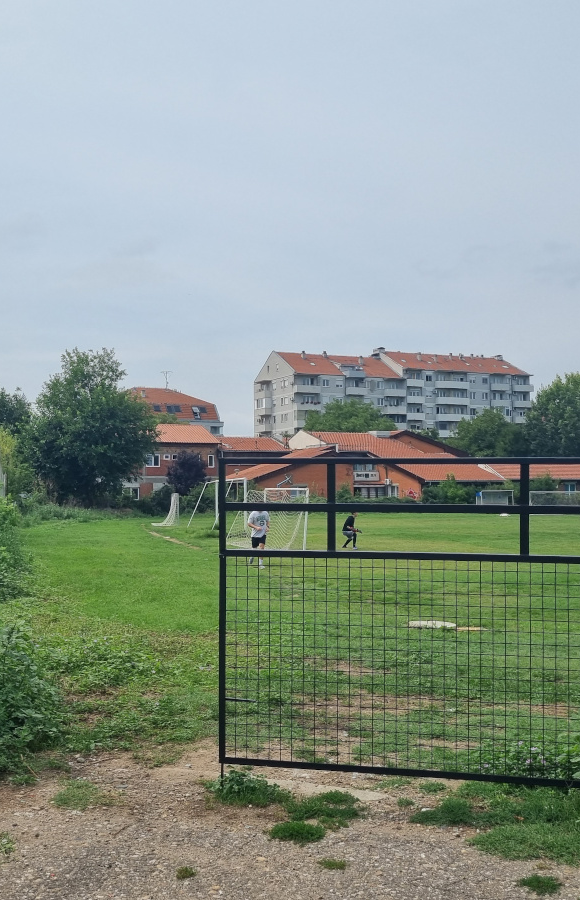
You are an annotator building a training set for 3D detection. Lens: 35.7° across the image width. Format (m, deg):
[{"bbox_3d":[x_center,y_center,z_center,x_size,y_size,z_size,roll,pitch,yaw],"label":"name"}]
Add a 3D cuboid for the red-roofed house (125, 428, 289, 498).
[{"bbox_3d":[-9.000,1.734,85.166,15.000,7.800,10.000,1,-3,-17],"label":"red-roofed house"}]

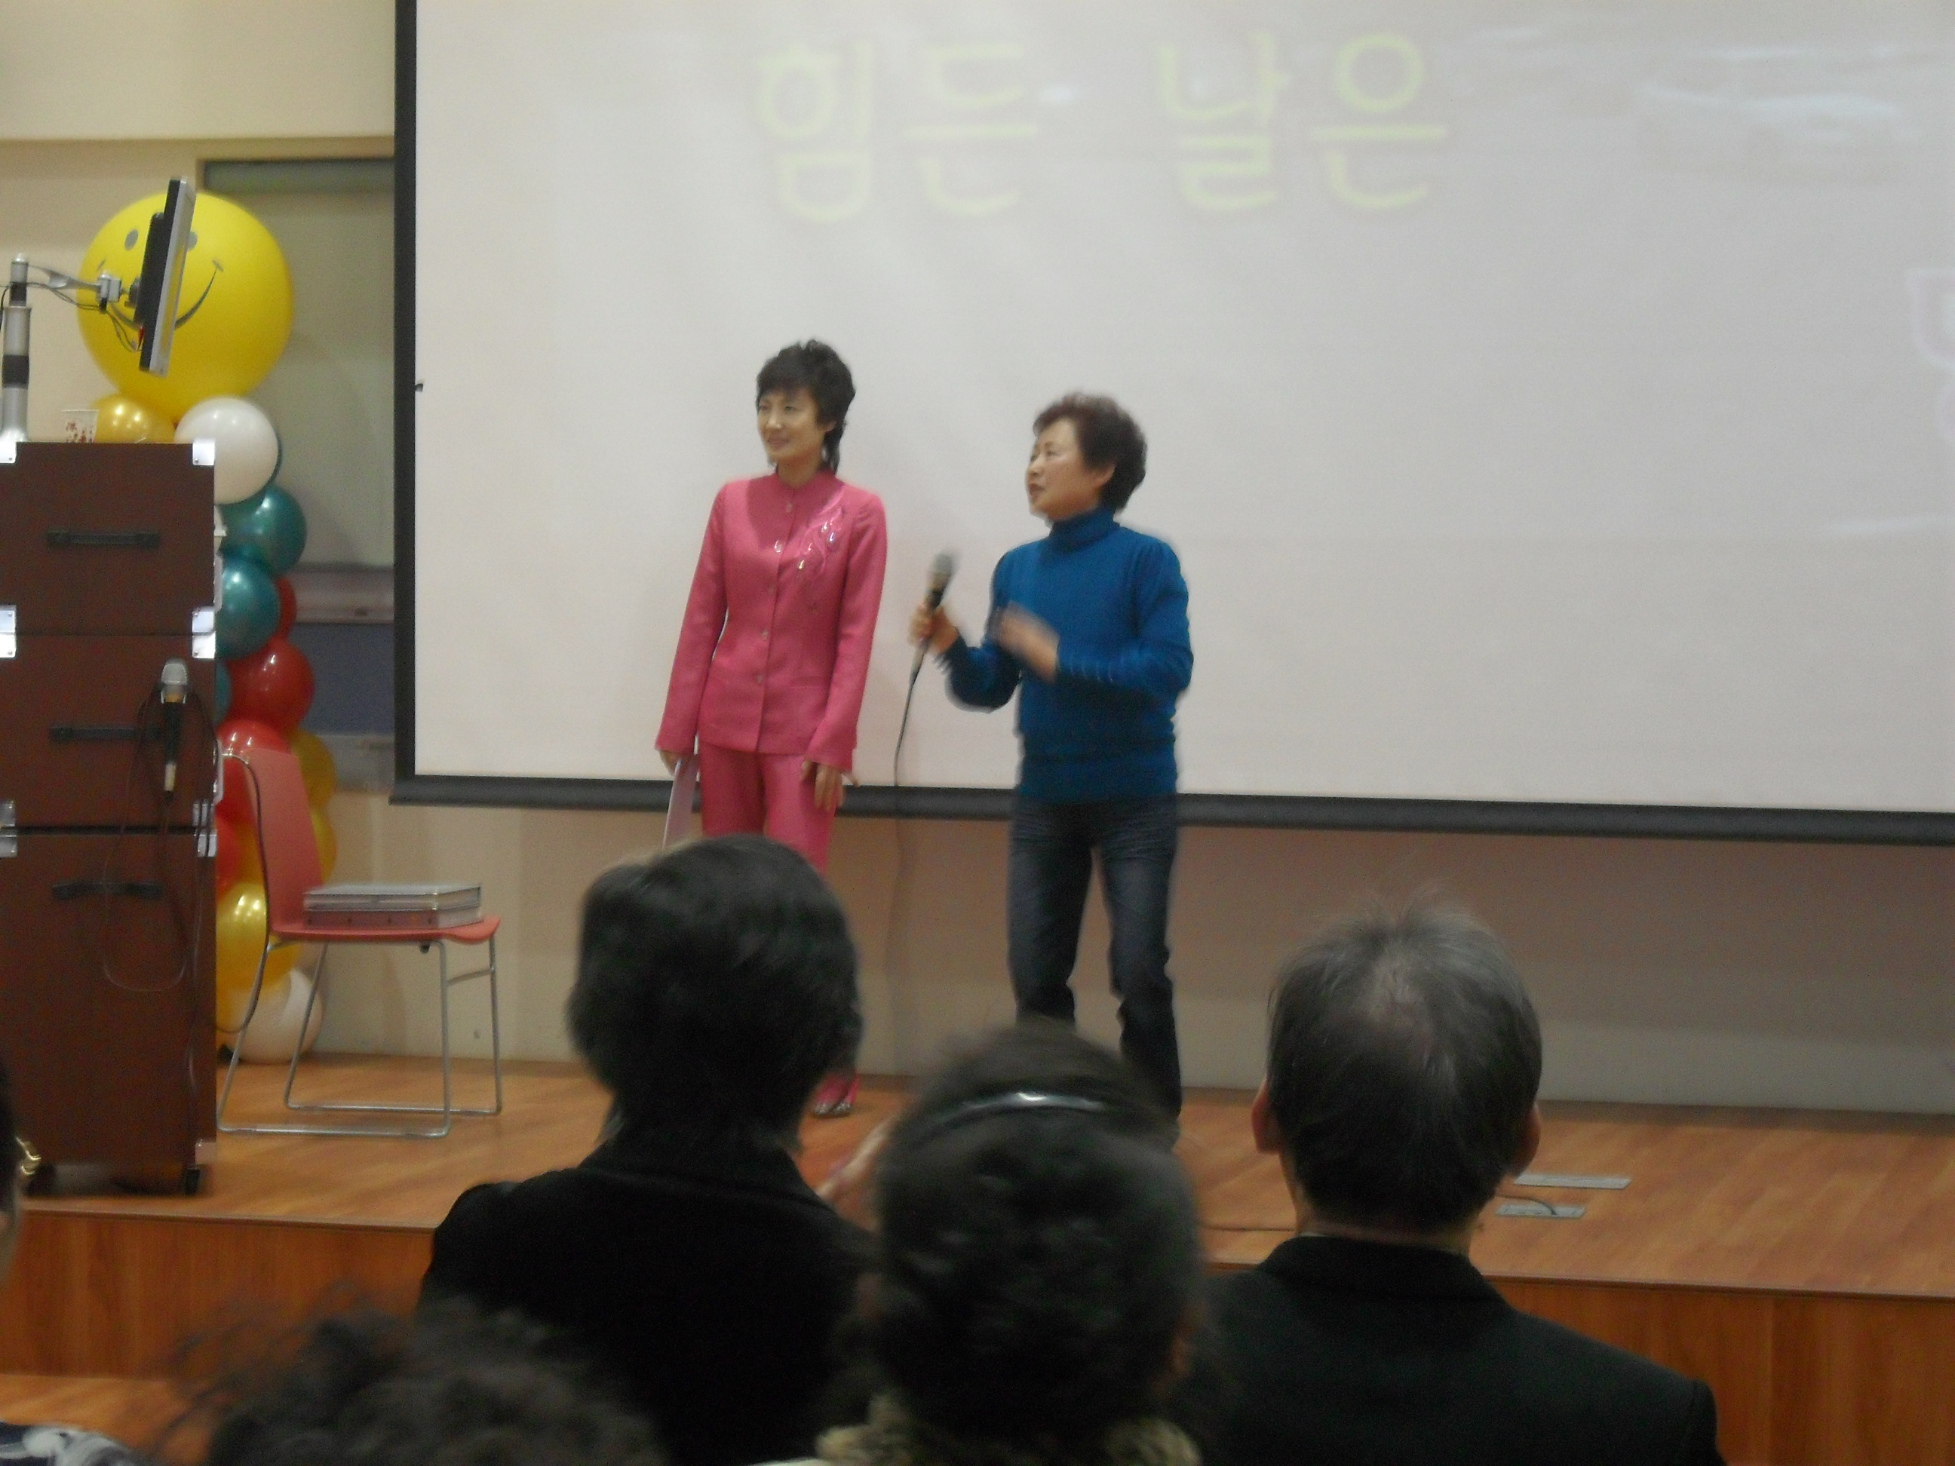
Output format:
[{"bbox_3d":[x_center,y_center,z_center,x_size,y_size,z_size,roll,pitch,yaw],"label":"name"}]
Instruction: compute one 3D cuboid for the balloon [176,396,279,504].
[{"bbox_3d":[-1.778,-0.672,12.050,0.245,0.250,0.245,0,2,0],"label":"balloon"}]

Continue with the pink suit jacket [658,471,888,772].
[{"bbox_3d":[-0.455,-0.246,11.300,0.470,0.670,0.270,1,2,15],"label":"pink suit jacket"}]

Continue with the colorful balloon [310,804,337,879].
[{"bbox_3d":[-1.639,0.274,12.080,0.245,0.245,0.245,0,2,-9],"label":"colorful balloon"}]

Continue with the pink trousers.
[{"bbox_3d":[-0.457,0.389,11.300,0.360,0.870,0.250,1,2,15],"label":"pink trousers"}]

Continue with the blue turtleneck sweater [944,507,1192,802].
[{"bbox_3d":[0.195,-0.166,10.720,0.460,0.630,0.360,2,3,38],"label":"blue turtleneck sweater"}]

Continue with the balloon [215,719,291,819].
[{"bbox_3d":[-1.732,0.088,11.920,0.245,0.250,0.245,0,2,-9],"label":"balloon"}]

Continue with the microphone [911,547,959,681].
[{"bbox_3d":[-0.089,-0.244,10.350,0.050,0.245,0.050,14,6,0],"label":"microphone"}]

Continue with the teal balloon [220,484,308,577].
[{"bbox_3d":[-1.710,-0.484,12.150,0.220,0.225,0.220,0,2,0],"label":"teal balloon"}]

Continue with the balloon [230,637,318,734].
[{"bbox_3d":[-1.682,-0.110,12.050,0.235,0.240,0.235,0,2,-9],"label":"balloon"}]

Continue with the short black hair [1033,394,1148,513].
[{"bbox_3d":[0.237,-0.593,10.750,0.250,0.250,0.210,-1,3,-35],"label":"short black hair"}]

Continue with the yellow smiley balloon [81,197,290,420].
[{"bbox_3d":[-1.875,-1.010,12.020,0.515,0.540,0.510,1,2,6],"label":"yellow smiley balloon"}]

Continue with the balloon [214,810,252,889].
[{"bbox_3d":[-1.827,0.278,12.100,0.220,0.220,0.220,0,2,0],"label":"balloon"}]

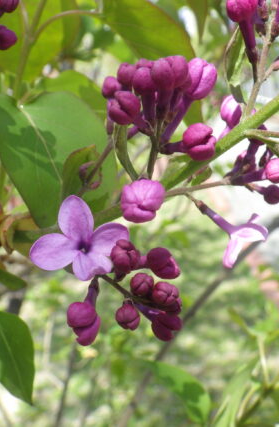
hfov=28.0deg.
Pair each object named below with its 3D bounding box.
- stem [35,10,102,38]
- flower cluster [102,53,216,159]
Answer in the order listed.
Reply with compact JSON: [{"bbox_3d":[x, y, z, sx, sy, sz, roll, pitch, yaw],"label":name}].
[{"bbox_3d":[-0.025,-0.066,0.190,0.024,0.006,0.003,-22,0,0],"label":"stem"},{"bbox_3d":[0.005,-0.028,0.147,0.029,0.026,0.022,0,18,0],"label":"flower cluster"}]

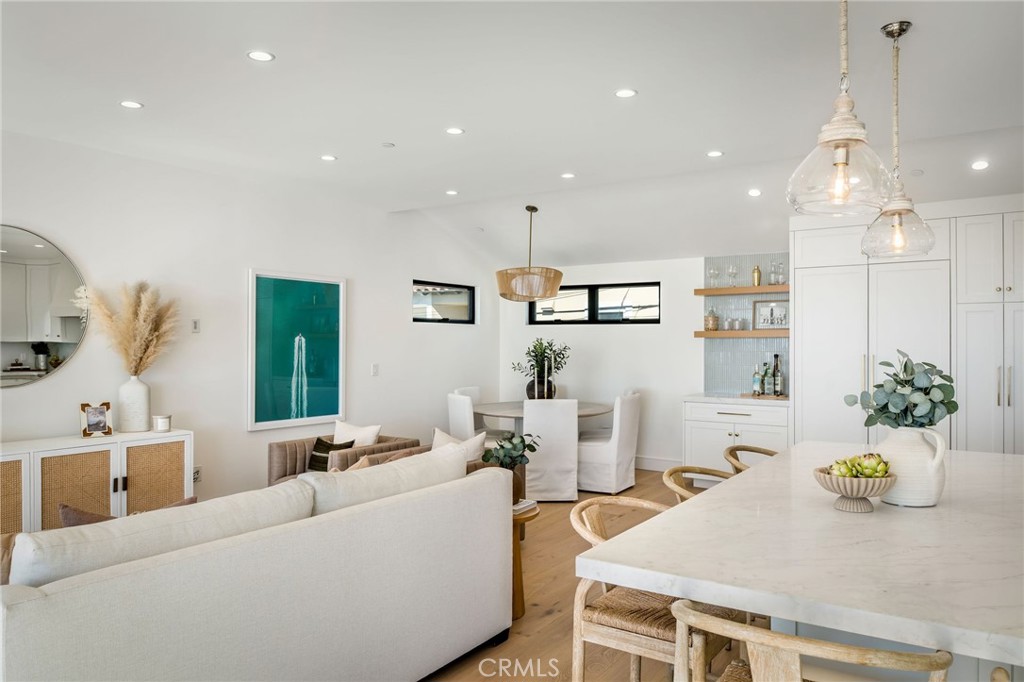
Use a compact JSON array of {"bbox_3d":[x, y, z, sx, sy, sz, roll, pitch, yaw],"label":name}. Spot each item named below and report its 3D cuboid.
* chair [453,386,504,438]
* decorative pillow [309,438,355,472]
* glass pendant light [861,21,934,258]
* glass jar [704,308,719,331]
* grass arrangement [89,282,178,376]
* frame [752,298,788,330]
[{"bbox_3d":[-0.236,1.012,7.657,0.620,0.940,0.500,0,0,34],"label":"chair"},{"bbox_3d":[-1.392,0.887,5.270,0.425,0.295,0.125,0,-25,34],"label":"decorative pillow"},{"bbox_3d":[1.643,-0.851,2.907,0.275,0.980,0.275,0,0,34],"label":"glass pendant light"},{"bbox_3d":[2.134,-0.233,7.293,0.140,0.262,0.140,0,-1,0],"label":"glass jar"},{"bbox_3d":[-2.693,-0.082,4.868,0.440,0.680,0.590,0,-1,34],"label":"grass arrangement"},{"bbox_3d":[2.695,-0.262,7.025,0.405,0.305,0.030,0,-8,34],"label":"frame"}]

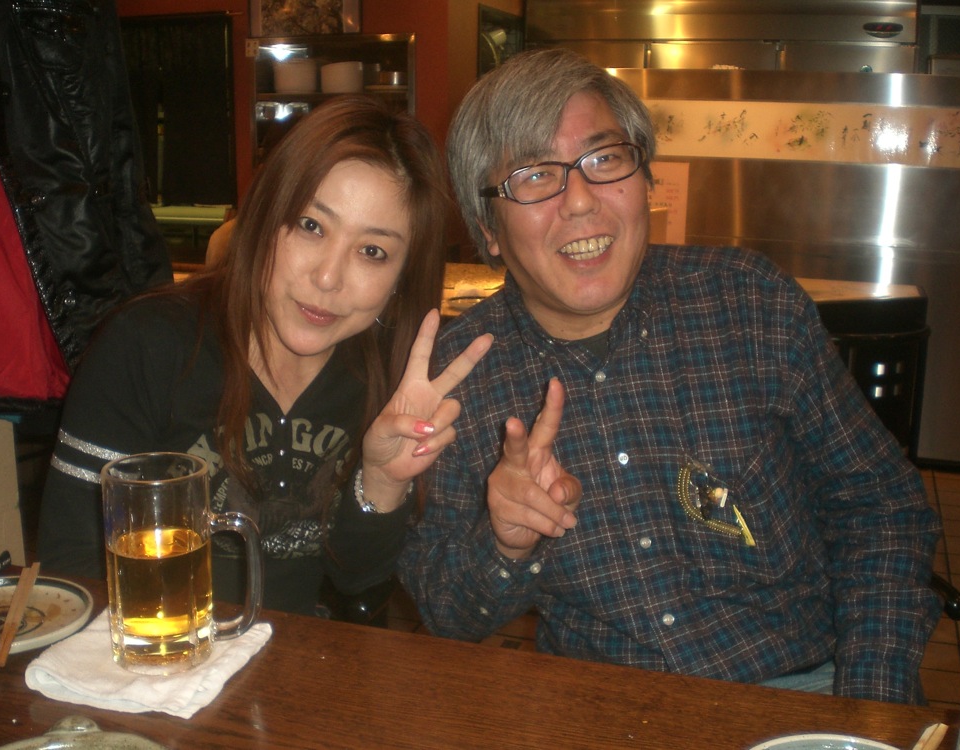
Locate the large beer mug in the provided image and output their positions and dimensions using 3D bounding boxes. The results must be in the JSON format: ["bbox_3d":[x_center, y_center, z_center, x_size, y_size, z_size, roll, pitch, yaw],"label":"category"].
[{"bbox_3d":[-0.231,0.145,0.865,0.119,0.153,0.080,-2,12,-17],"label":"large beer mug"}]

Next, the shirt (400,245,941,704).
[{"bbox_3d":[0.200,0.120,1.130,0.520,0.490,0.330,-3,12,12],"label":"shirt"}]

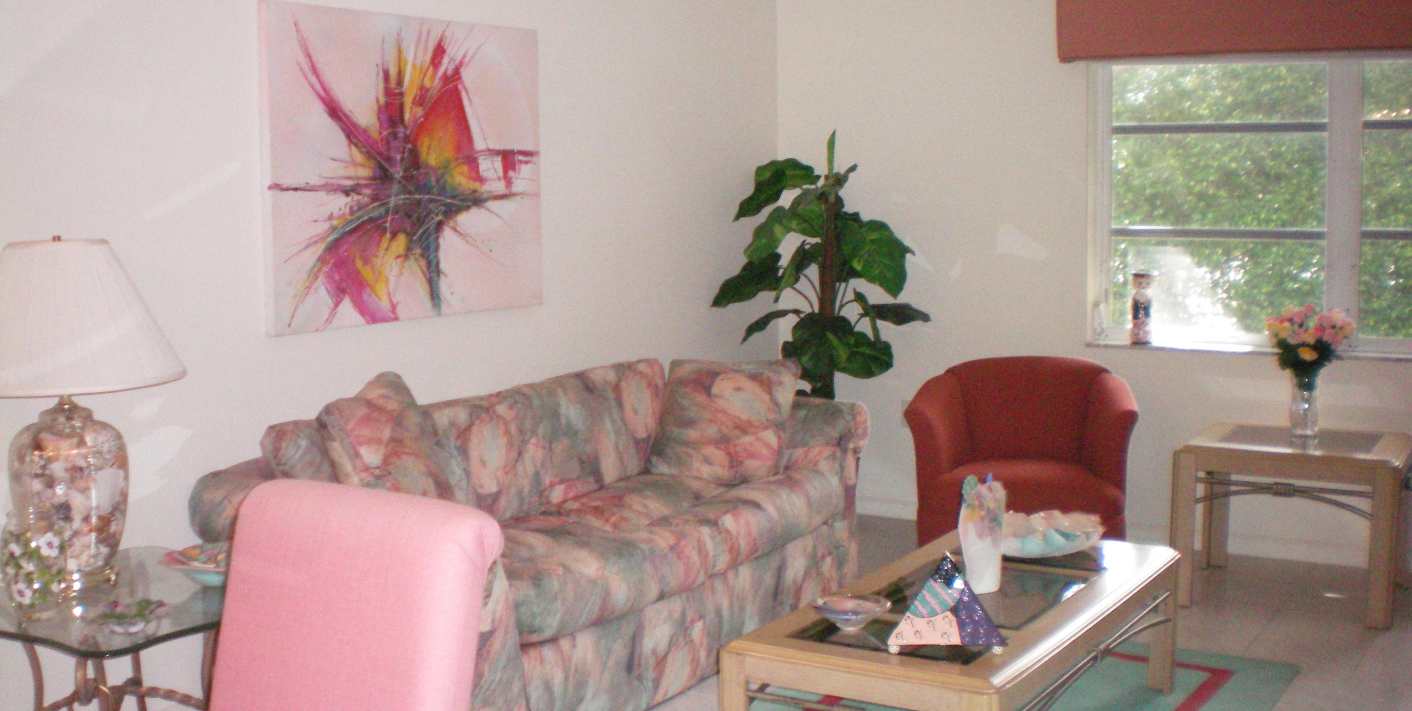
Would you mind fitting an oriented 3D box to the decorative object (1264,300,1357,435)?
[{"bbox_3d":[2.097,0.055,5.414,0.310,0.455,0.280,1,6,20],"label":"decorative object"}]

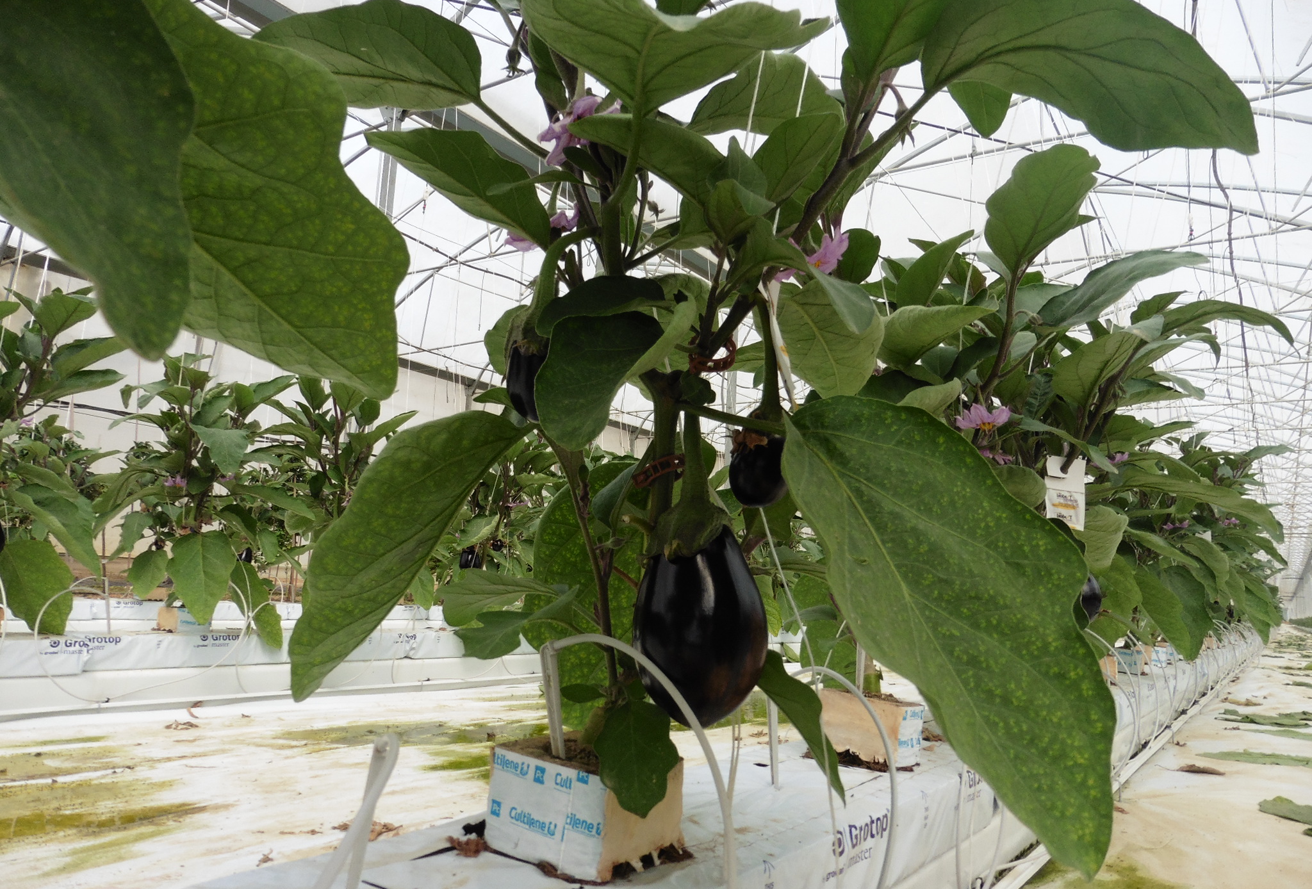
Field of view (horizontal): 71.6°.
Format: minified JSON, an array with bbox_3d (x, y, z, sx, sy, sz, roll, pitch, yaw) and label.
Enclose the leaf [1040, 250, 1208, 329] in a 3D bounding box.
[{"bbox_3d":[0.537,-0.182,1.050,0.197,0.040,0.080,-22,23,6],"label":"leaf"}]

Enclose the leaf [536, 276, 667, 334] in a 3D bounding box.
[{"bbox_3d":[-0.035,-0.091,0.595,0.085,0.036,0.050,-9,9,-2],"label":"leaf"}]

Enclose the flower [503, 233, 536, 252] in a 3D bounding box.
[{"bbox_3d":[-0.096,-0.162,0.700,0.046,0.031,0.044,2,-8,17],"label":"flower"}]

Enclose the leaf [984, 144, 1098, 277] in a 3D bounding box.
[{"bbox_3d":[0.423,-0.258,1.000,0.100,0.145,0.055,23,21,16],"label":"leaf"}]

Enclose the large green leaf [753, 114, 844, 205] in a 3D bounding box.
[{"bbox_3d":[0.100,-0.200,0.640,0.055,0.080,0.040,42,19,-5],"label":"large green leaf"}]

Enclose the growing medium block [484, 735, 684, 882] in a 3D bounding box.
[{"bbox_3d":[-0.048,0.258,0.658,0.100,0.065,0.100,0,-9,34],"label":"growing medium block"}]

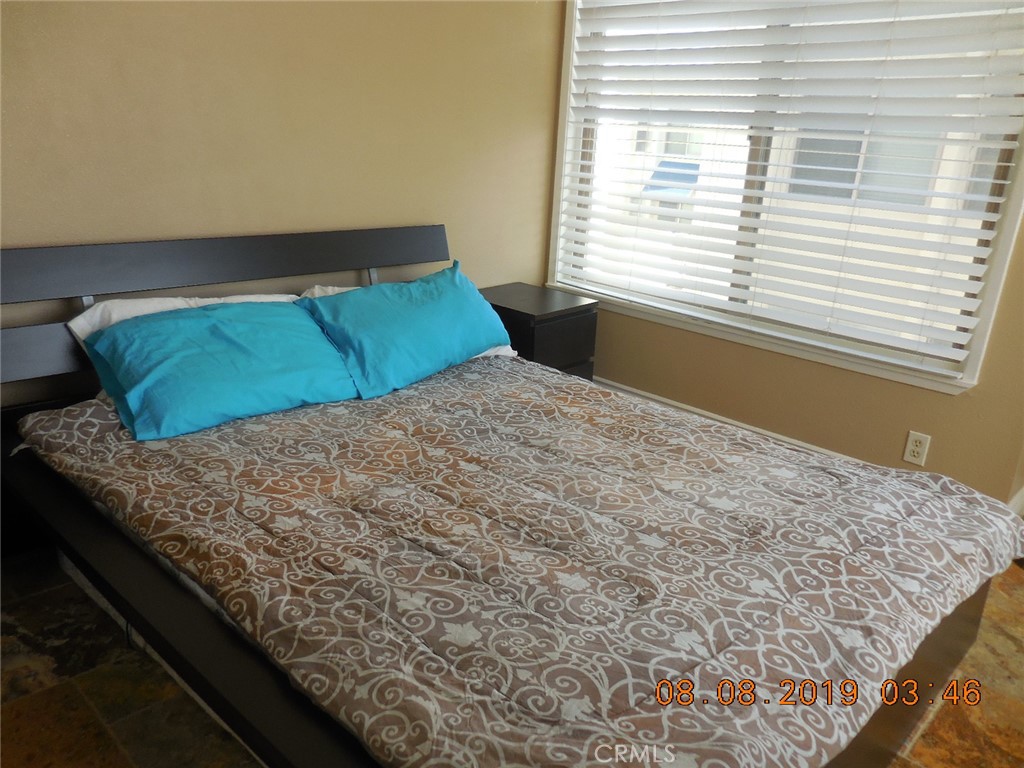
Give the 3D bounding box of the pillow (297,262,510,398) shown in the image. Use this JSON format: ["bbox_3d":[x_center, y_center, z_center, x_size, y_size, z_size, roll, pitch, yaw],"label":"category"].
[{"bbox_3d":[-0.365,-0.223,2.721,0.680,0.170,0.460,-22,68,-38],"label":"pillow"}]

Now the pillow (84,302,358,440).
[{"bbox_3d":[-0.861,-0.058,2.255,0.680,0.170,0.460,-15,54,-41],"label":"pillow"}]

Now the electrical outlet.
[{"bbox_3d":[1.474,0.235,2.688,0.070,0.114,0.008,20,25,41],"label":"electrical outlet"}]

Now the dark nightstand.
[{"bbox_3d":[0.051,-0.112,3.323,0.480,0.550,0.405,20,25,41],"label":"dark nightstand"}]

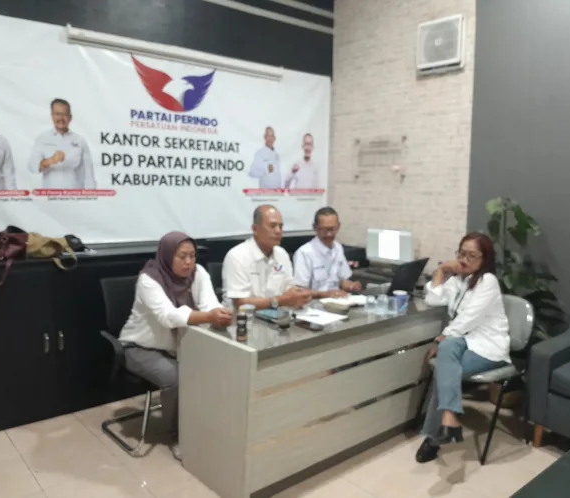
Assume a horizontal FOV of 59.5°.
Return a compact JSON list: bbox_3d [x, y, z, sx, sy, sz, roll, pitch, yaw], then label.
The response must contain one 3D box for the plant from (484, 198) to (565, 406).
[{"bbox_3d":[1.643,0.359,3.439,0.540,1.420,0.500,6,8,42],"label":"plant"}]

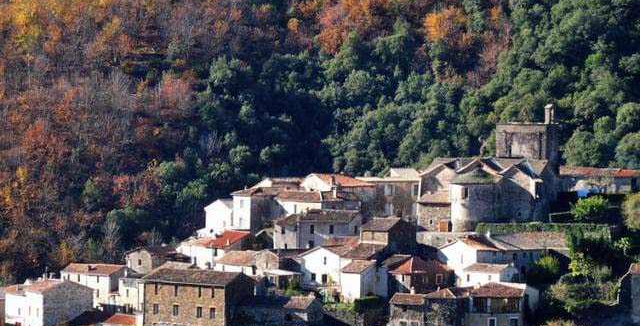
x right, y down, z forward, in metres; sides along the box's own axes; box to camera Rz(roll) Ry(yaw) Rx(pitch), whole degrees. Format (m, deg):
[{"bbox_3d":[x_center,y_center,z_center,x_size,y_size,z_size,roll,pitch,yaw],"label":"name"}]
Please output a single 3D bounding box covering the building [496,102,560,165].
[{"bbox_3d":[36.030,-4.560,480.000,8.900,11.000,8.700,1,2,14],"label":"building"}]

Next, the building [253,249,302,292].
[{"bbox_3d":[-6.810,17.220,445.000,5.100,6.100,5.900,2,3,35],"label":"building"}]

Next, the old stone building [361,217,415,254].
[{"bbox_3d":[11.250,12.110,455.000,5.800,6.000,7.100,2,3,40],"label":"old stone building"}]

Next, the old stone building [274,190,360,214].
[{"bbox_3d":[-0.320,6.830,464.000,13.000,4.600,6.200,1,2,20],"label":"old stone building"}]

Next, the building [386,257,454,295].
[{"bbox_3d":[15.820,18.020,443.000,8.400,5.700,5.300,-2,3,-40],"label":"building"}]

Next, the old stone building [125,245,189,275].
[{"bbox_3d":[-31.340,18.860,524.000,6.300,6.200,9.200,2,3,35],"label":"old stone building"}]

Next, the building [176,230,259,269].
[{"bbox_3d":[-19.350,16.540,526.000,12.400,6.900,9.200,2,3,39],"label":"building"}]

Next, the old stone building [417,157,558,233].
[{"bbox_3d":[32.750,6.080,540.000,25.000,14.000,17.000,1,2,12],"label":"old stone building"}]

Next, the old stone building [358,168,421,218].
[{"bbox_3d":[11.800,5.330,473.000,10.200,8.500,7.500,0,2,6],"label":"old stone building"}]

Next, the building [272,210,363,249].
[{"bbox_3d":[-0.150,11.050,456.000,12.800,6.600,7.000,1,2,22],"label":"building"}]

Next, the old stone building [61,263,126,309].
[{"bbox_3d":[-40.860,23.060,515.000,12.200,8.000,8.200,2,3,41],"label":"old stone building"}]

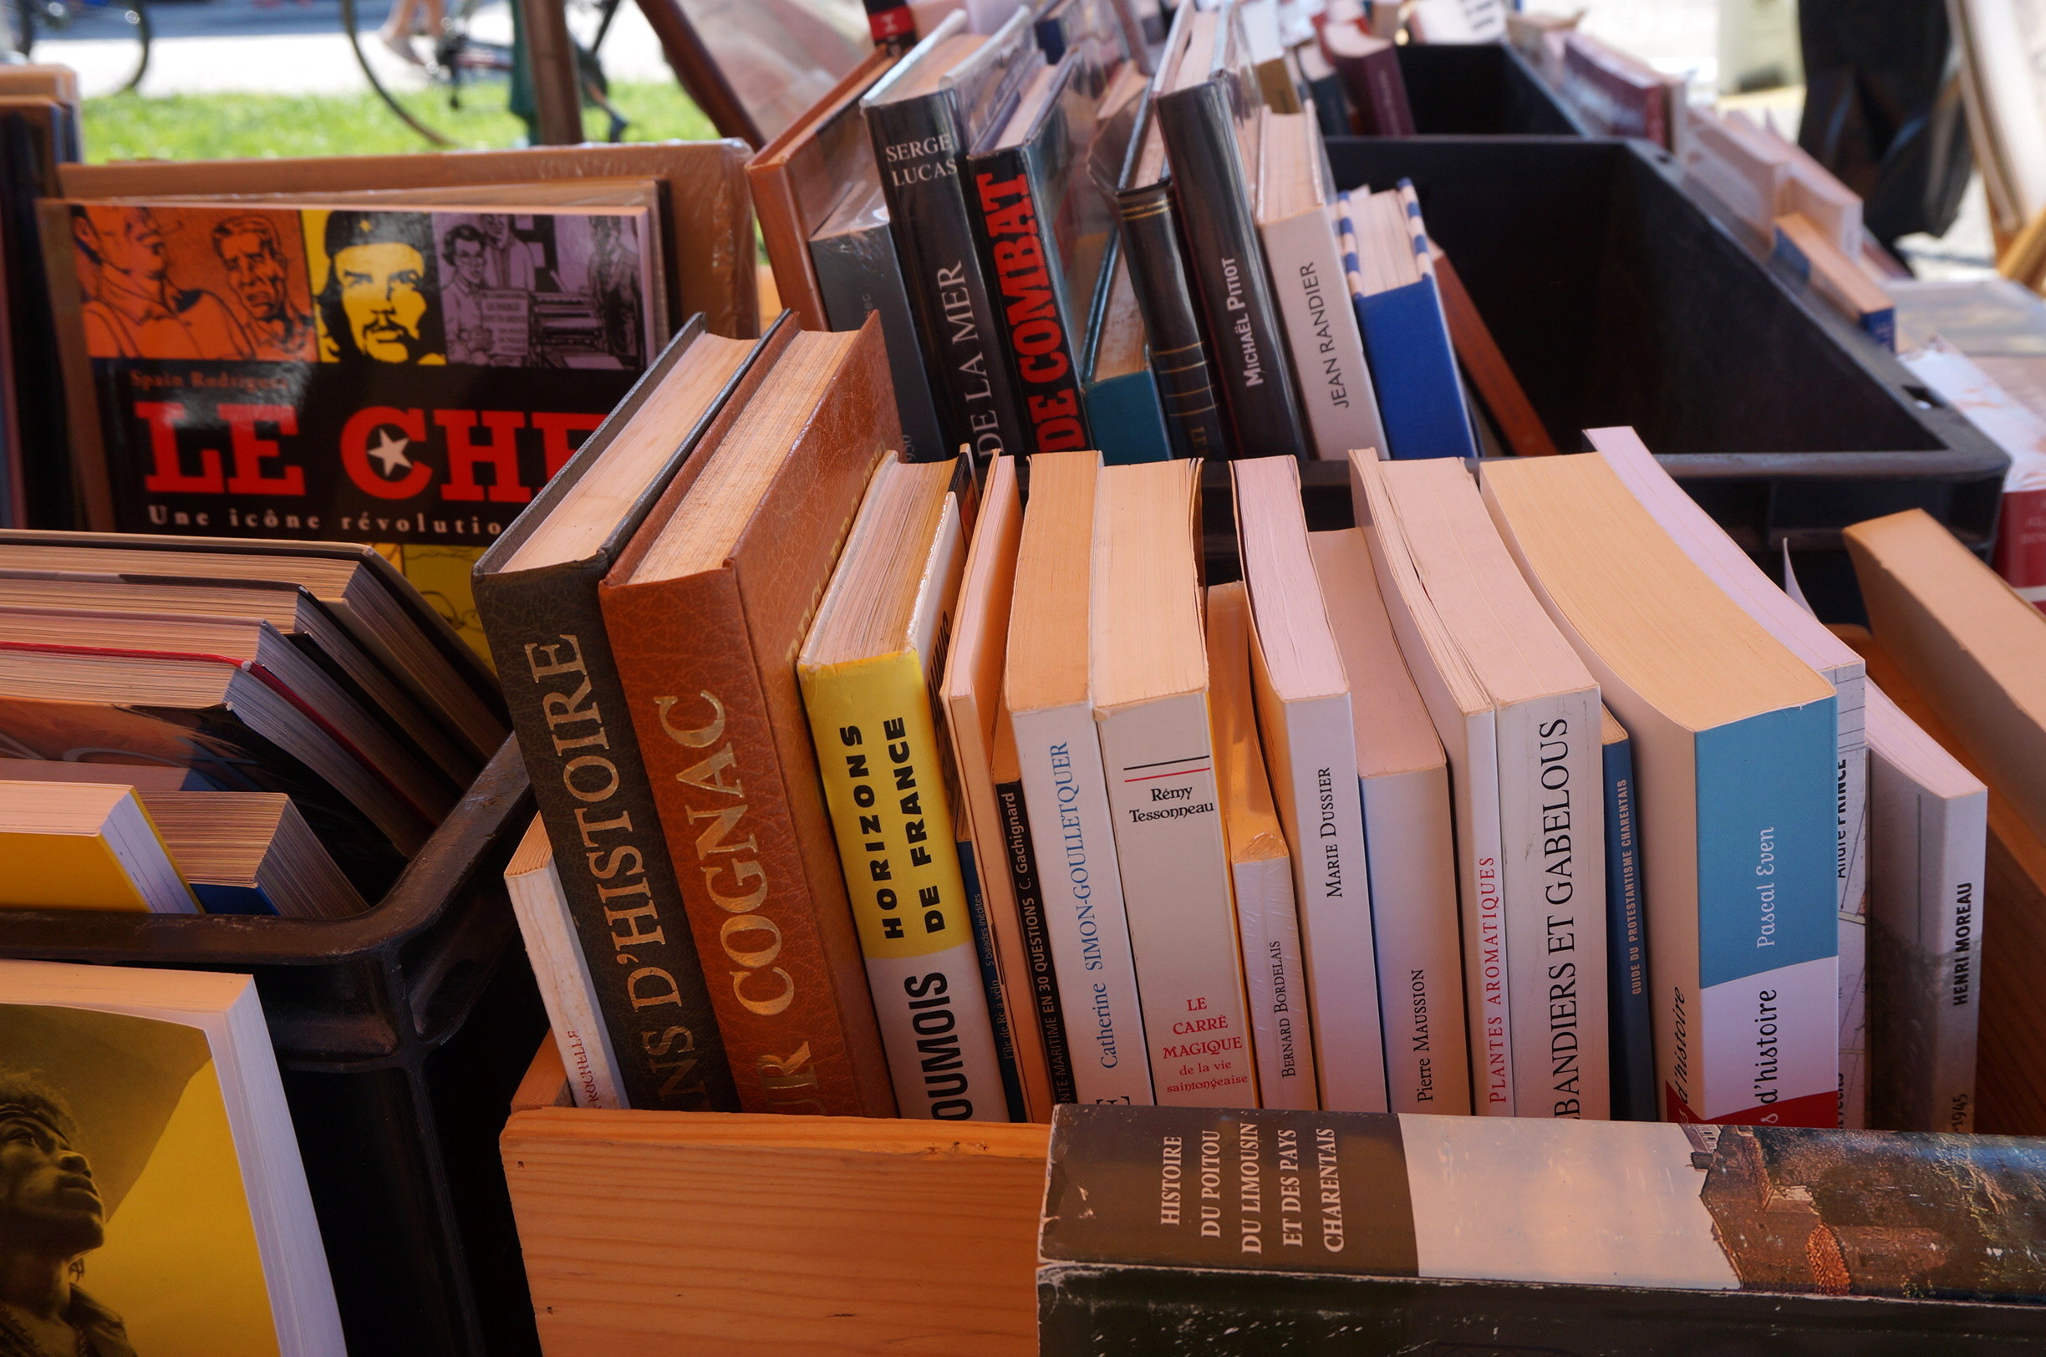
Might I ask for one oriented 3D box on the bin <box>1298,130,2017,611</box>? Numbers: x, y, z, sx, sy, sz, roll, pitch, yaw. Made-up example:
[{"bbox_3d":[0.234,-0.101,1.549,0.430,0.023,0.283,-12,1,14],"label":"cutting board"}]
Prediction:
[{"bbox_3d":[0.162,-0.143,1.015,0.493,0.200,0.587,1,30,1],"label":"bin"}]

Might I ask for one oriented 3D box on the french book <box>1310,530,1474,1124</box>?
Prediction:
[{"bbox_3d":[0.122,0.077,0.582,0.023,0.211,0.153,-7,29,7],"label":"french book"}]

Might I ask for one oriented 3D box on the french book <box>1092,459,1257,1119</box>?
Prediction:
[{"bbox_3d":[0.056,0.067,0.580,0.030,0.234,0.159,-6,29,7],"label":"french book"}]

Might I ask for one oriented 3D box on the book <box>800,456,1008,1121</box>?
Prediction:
[{"bbox_3d":[-0.022,0.058,0.579,0.032,0.228,0.138,-4,29,8],"label":"book"}]

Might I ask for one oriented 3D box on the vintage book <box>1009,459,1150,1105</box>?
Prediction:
[{"bbox_3d":[0.028,0.066,0.586,0.023,0.232,0.171,-6,29,6],"label":"vintage book"}]

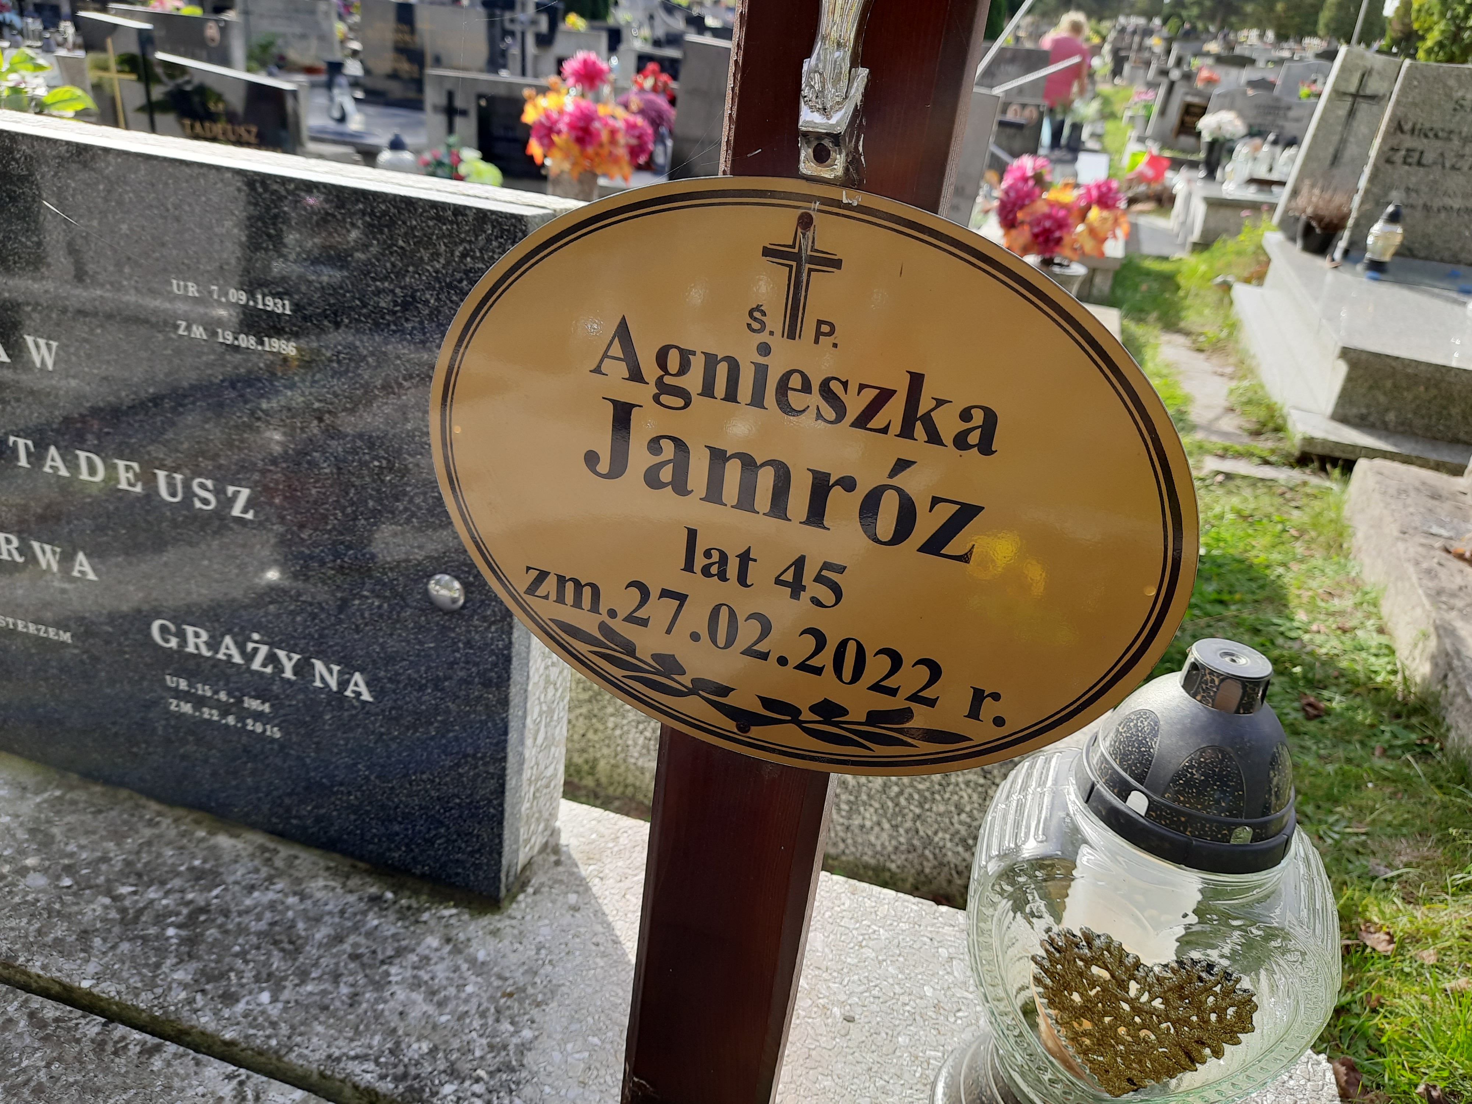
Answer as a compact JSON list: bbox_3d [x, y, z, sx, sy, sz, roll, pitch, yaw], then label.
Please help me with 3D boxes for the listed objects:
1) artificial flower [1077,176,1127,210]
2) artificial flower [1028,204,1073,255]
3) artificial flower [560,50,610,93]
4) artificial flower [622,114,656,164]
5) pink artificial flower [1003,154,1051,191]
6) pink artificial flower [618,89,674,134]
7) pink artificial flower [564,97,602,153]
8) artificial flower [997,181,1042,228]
[{"bbox_3d":[0.934,-0.912,2.720,0.120,0.095,0.110,5,28,-4],"label":"artificial flower"},{"bbox_3d":[0.786,-0.806,2.660,0.115,0.130,0.095,13,28,12],"label":"artificial flower"},{"bbox_3d":[-0.400,-1.275,2.820,0.128,0.110,0.105,2,28,-9],"label":"artificial flower"},{"bbox_3d":[-0.254,-1.078,2.780,0.110,0.125,0.100,-20,38,-41],"label":"artificial flower"},{"bbox_3d":[0.755,-0.987,2.760,0.120,0.105,0.105,17,29,20],"label":"pink artificial flower"},{"bbox_3d":[-0.253,-1.243,3.000,0.155,0.130,0.140,3,28,-6],"label":"pink artificial flower"},{"bbox_3d":[-0.396,-1.105,2.750,0.115,0.135,0.095,2,28,-9],"label":"pink artificial flower"},{"bbox_3d":[0.720,-0.881,2.700,0.100,0.122,0.112,-20,38,-41],"label":"artificial flower"}]

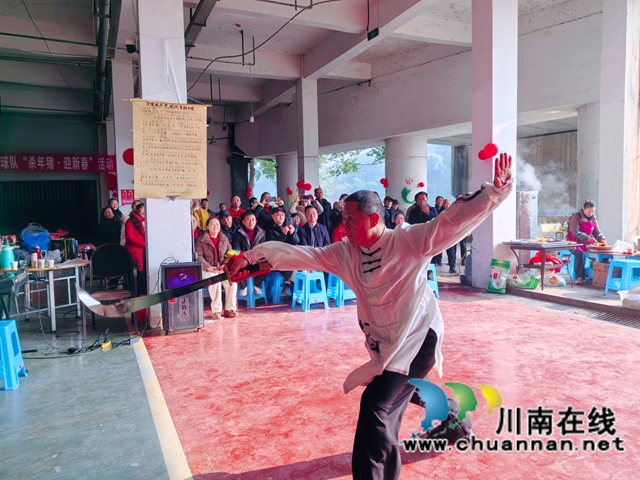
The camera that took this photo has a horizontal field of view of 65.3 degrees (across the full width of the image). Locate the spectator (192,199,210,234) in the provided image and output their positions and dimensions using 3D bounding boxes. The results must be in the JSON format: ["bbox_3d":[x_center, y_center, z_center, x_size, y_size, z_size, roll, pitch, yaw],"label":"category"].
[{"bbox_3d":[-2.130,0.015,8.714,0.500,1.560,0.340,-2,4,-12],"label":"spectator"}]

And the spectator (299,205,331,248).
[{"bbox_3d":[-0.080,0.212,7.250,0.500,1.380,0.720,-1,3,1],"label":"spectator"}]

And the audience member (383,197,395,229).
[{"bbox_3d":[1.391,-0.138,10.212,0.480,1.560,0.320,-1,3,8],"label":"audience member"}]

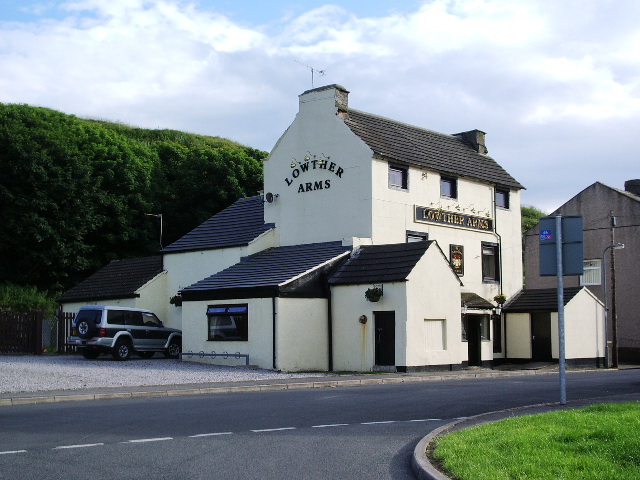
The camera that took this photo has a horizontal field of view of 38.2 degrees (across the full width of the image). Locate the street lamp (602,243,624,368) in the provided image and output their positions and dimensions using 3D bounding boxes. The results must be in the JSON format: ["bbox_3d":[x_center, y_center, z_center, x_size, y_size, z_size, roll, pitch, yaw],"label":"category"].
[{"bbox_3d":[13.855,3.087,43.449,1.102,5.851,0.280,-5,-8,42],"label":"street lamp"}]

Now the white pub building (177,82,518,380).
[{"bbox_3d":[3.173,-0.461,39.940,9.776,11.803,16.807,-5,-8,42],"label":"white pub building"}]

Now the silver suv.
[{"bbox_3d":[-7.203,3.557,34.697,1.800,1.880,4.700,-4,-8,31],"label":"silver suv"}]

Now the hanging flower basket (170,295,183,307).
[{"bbox_3d":[-6.352,2.710,41.206,0.560,0.500,0.560,0,-6,0],"label":"hanging flower basket"}]

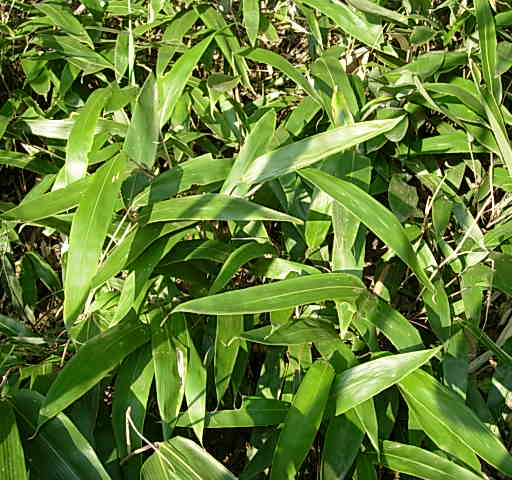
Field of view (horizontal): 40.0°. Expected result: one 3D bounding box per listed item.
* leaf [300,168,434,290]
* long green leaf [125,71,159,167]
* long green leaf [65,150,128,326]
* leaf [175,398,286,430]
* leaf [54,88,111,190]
[{"bbox_3d":[0.174,-0.025,1.068,0.269,0.040,0.043,43,55,9],"label":"leaf"},{"bbox_3d":[-0.186,-0.210,1.202,0.052,0.025,0.214,-2,53,-3],"label":"long green leaf"},{"bbox_3d":[-0.239,-0.004,1.044,0.052,0.038,0.256,12,78,12],"label":"long green leaf"},{"bbox_3d":[-0.011,0.244,0.988,0.190,0.025,0.040,-2,43,-6],"label":"leaf"},{"bbox_3d":[-0.291,-0.174,1.181,0.038,0.036,0.186,19,77,19],"label":"leaf"}]

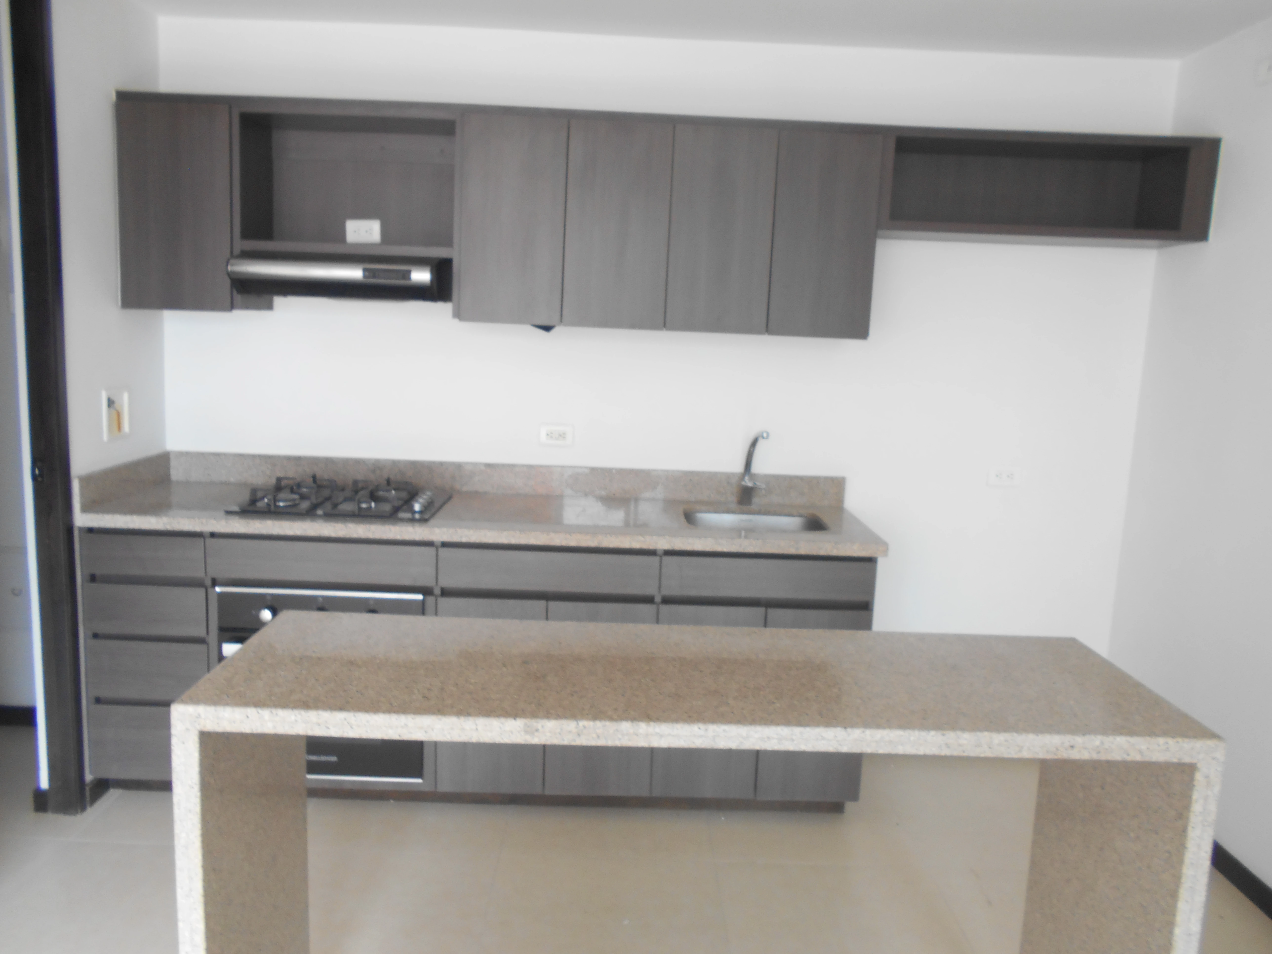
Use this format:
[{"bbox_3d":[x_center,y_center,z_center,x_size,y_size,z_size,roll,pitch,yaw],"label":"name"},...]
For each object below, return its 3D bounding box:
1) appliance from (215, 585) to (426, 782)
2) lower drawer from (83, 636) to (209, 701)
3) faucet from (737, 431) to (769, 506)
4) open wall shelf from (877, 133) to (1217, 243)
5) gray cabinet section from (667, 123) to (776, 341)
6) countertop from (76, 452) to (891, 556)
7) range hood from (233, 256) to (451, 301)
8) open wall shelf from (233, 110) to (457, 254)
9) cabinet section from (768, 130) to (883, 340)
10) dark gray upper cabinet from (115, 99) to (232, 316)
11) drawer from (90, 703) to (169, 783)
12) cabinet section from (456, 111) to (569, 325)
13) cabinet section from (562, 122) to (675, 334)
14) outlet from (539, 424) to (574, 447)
[{"bbox_3d":[-0.935,0.583,3.081,0.601,0.588,0.547,2,9,-1],"label":"appliance"},{"bbox_3d":[-1.443,0.530,3.068,0.361,0.181,0.508,2,9,-1],"label":"lower drawer"},{"bbox_3d":[0.392,-0.026,3.182,0.080,0.275,0.209,1,9,-7],"label":"faucet"},{"bbox_3d":[1.249,-0.914,3.047,1.030,0.309,0.283,2,9,-1],"label":"open wall shelf"},{"bbox_3d":[0.262,-0.775,3.068,0.318,0.614,0.285,2,9,-1],"label":"gray cabinet section"},{"bbox_3d":[-0.438,0.071,3.027,2.335,0.143,0.588,2,9,-1],"label":"countertop"},{"bbox_3d":[-0.888,-0.619,2.975,0.587,0.115,0.477,2,9,-1],"label":"range hood"},{"bbox_3d":[-0.882,-0.915,3.028,0.674,0.432,0.283,2,9,-1],"label":"open wall shelf"},{"bbox_3d":[0.579,-0.763,3.074,0.316,0.614,0.285,2,9,-1],"label":"cabinet section"},{"bbox_3d":[-1.399,-0.842,3.034,0.345,0.618,0.283,2,9,-1],"label":"dark gray upper cabinet"},{"bbox_3d":[-1.452,0.757,3.102,0.361,0.235,0.508,2,9,-1],"label":"drawer"},{"bbox_3d":[-0.379,-0.798,3.058,0.326,0.614,0.285,2,9,-1],"label":"cabinet section"},{"bbox_3d":[-0.056,-0.786,3.063,0.320,0.614,0.285,2,9,-1],"label":"cabinet section"},{"bbox_3d":[-0.272,-0.142,3.289,0.114,0.070,0.010,2,9,-1],"label":"outlet"}]

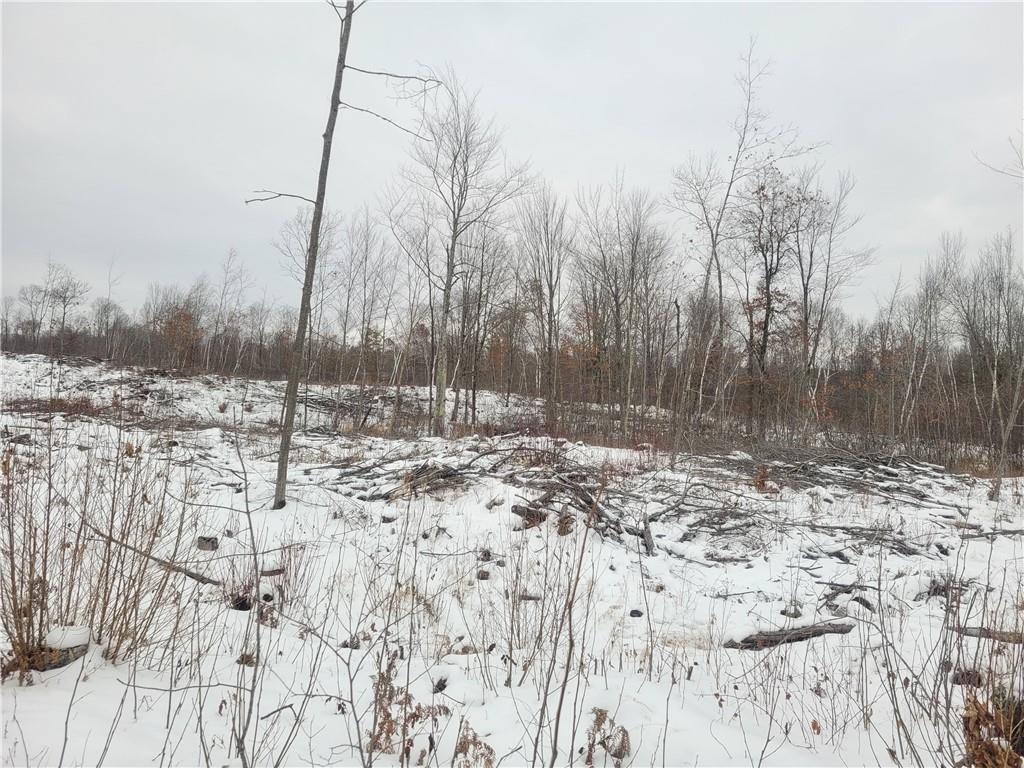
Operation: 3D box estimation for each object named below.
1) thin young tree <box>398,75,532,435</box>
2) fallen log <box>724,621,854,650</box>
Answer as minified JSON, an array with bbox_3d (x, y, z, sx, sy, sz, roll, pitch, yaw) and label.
[{"bbox_3d":[-1.482,-4.041,24.000,4.000,11.300,3.800,0,2,0],"label":"thin young tree"},{"bbox_3d":[1.816,1.658,5.050,0.890,0.130,0.150,-1,2,-17],"label":"fallen log"}]

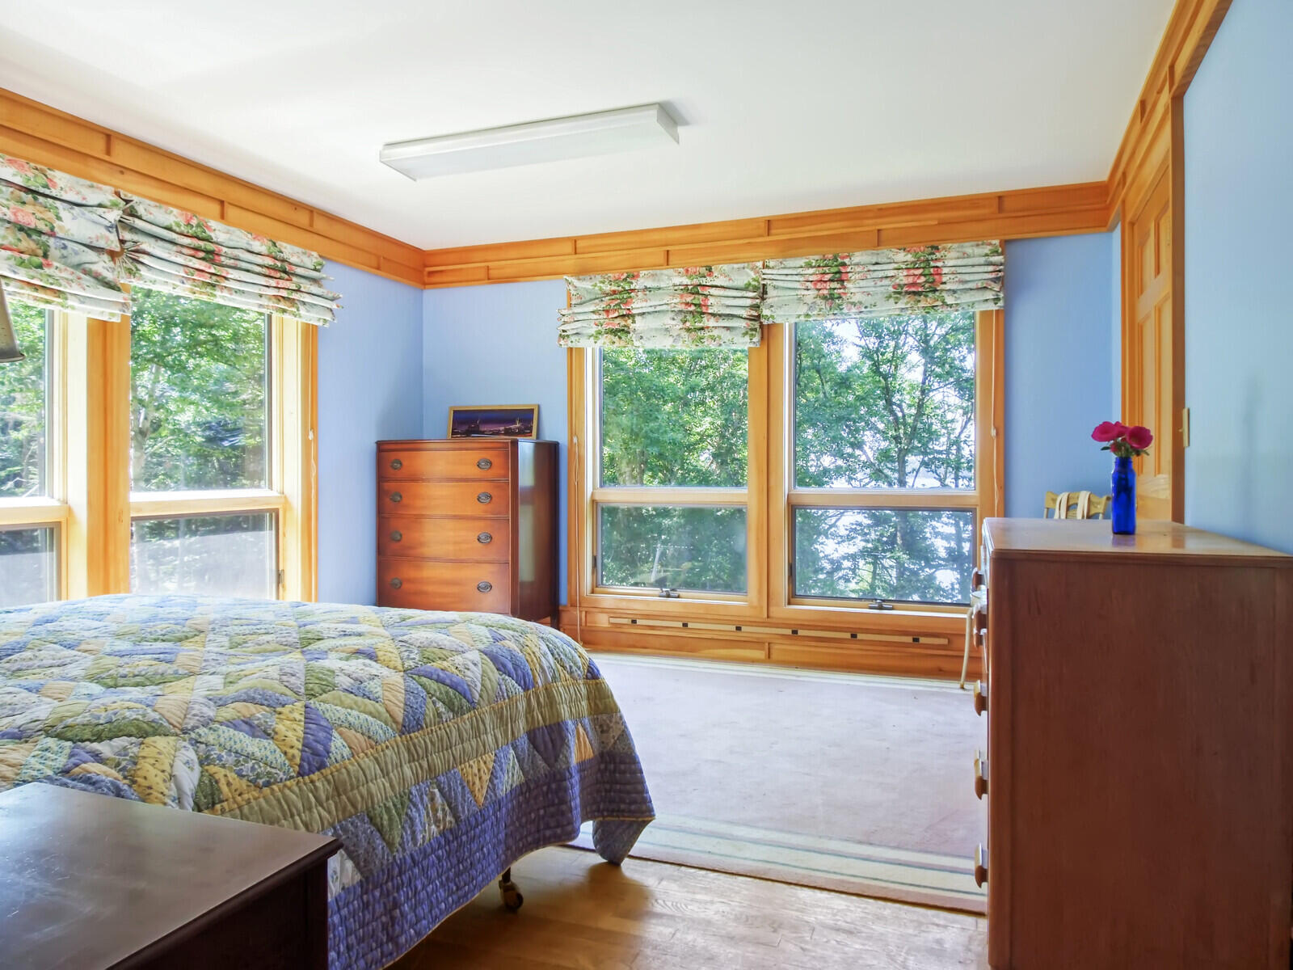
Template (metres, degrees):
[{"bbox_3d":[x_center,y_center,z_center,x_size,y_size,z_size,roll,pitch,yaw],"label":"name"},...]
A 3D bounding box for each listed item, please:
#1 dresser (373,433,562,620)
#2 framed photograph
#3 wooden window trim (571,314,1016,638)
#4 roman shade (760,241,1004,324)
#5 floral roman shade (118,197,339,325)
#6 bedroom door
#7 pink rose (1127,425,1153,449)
[{"bbox_3d":[-1.030,0.367,4.778,0.912,1.225,0.497,0,1,19],"label":"dresser"},{"bbox_3d":[-0.930,-0.363,4.965,0.611,0.233,0.025,0,-6,19],"label":"framed photograph"},{"bbox_3d":[0.666,-0.219,4.488,2.338,1.933,0.120,0,1,19],"label":"wooden window trim"},{"bbox_3d":[1.178,-1.040,4.219,1.180,0.345,0.080,0,1,19],"label":"roman shade"},{"bbox_3d":[-1.906,-1.027,3.861,0.090,0.380,1.140,0,1,24],"label":"floral roman shade"},{"bbox_3d":[1.810,-0.024,2.981,0.060,2.050,0.960,0,1,23],"label":"bedroom door"},{"bbox_3d":[1.249,-0.121,2.080,0.066,0.061,0.060,0,1,24],"label":"pink rose"}]

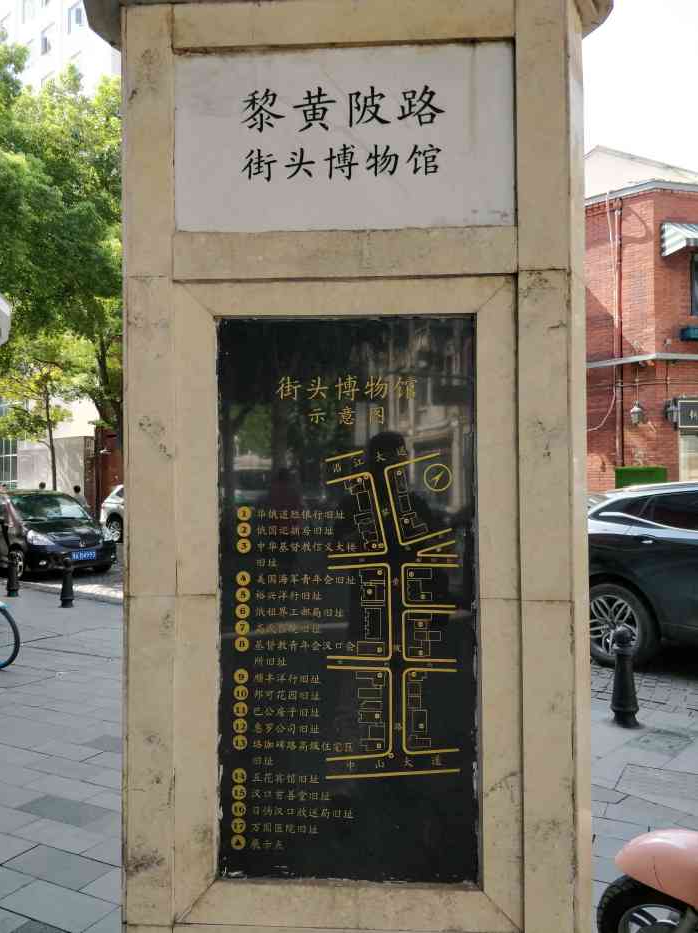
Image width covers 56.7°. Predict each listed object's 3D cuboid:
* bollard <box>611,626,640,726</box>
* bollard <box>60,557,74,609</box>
[{"bbox_3d":[1.781,1.343,4.177,0.170,0.632,0.170,0,-2,0],"label":"bollard"},{"bbox_3d":[-3.648,1.498,8.367,0.170,0.632,0.170,0,-2,0],"label":"bollard"}]

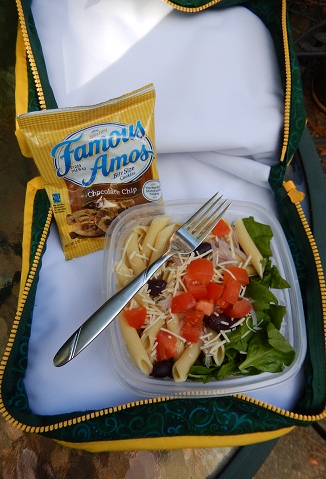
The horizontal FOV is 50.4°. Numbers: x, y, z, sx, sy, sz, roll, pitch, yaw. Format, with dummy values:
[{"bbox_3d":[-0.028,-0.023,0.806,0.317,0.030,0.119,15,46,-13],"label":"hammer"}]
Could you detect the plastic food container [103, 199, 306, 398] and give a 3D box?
[{"bbox_3d":[0.030,0.048,0.301,0.157,0.055,0.157,-4,69,-5],"label":"plastic food container"}]

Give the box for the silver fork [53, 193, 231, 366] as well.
[{"bbox_3d":[-0.011,0.026,0.274,0.025,0.018,0.189,42,72,12],"label":"silver fork"}]

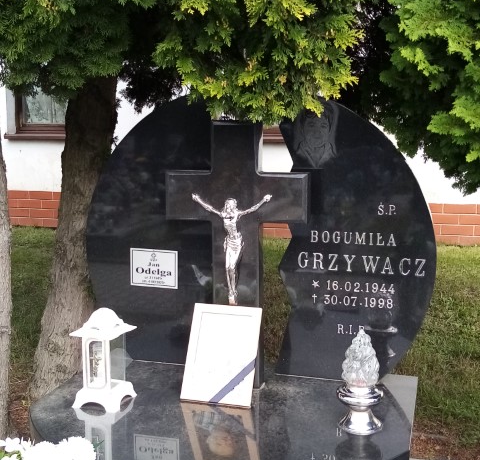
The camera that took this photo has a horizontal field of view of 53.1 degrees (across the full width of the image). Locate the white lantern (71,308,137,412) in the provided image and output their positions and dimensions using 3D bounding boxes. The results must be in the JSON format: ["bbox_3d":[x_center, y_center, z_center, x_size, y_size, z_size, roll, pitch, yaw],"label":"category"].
[{"bbox_3d":[-0.437,0.404,1.544,0.148,0.314,0.140,3,11,16],"label":"white lantern"}]

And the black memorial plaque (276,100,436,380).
[{"bbox_3d":[0.404,0.048,1.686,0.526,0.980,0.100,2,10,10],"label":"black memorial plaque"}]

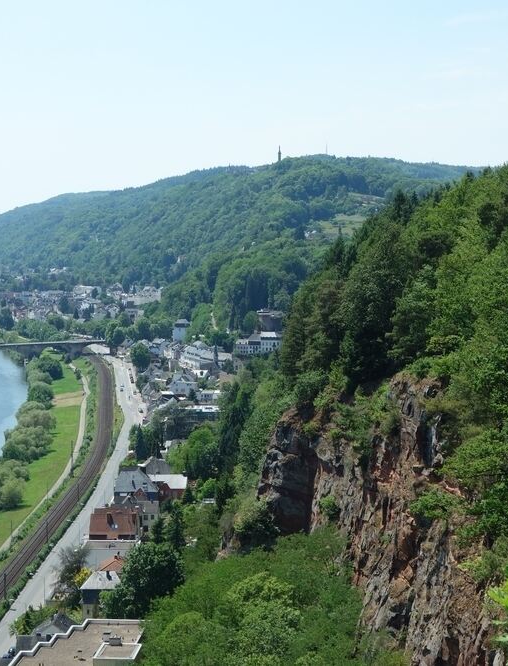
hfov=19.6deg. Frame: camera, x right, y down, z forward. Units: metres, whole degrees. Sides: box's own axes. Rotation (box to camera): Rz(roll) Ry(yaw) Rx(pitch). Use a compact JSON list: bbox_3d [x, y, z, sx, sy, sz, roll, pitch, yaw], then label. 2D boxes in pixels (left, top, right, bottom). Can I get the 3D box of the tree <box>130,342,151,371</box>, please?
[{"bbox_3d":[-69.421,15.085,900.153,12.000,17.000,12.000,0,4,0],"label":"tree"}]

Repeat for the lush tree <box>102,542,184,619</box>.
[{"bbox_3d":[-24.677,55.478,325.721,17.800,17.000,17.000,0,4,0],"label":"lush tree"}]

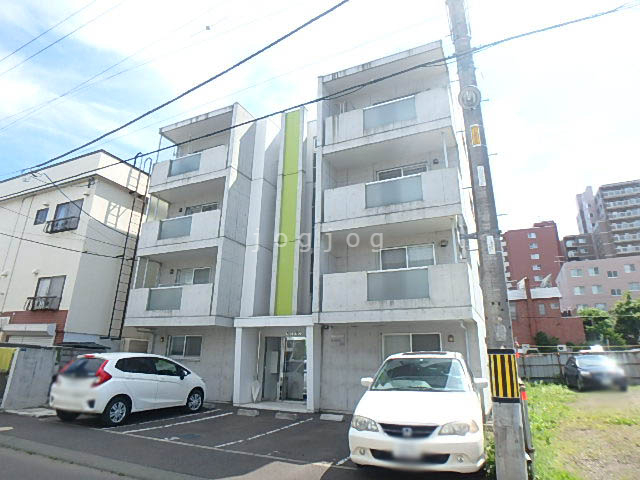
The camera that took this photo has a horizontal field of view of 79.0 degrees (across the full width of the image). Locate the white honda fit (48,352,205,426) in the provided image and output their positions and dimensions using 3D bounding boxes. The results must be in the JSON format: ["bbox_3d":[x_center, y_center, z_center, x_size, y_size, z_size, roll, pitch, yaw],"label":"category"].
[{"bbox_3d":[-4.530,3.690,9.900,1.695,1.530,3.960,-6,-19,20],"label":"white honda fit"}]

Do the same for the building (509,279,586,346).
[{"bbox_3d":[22.358,9.394,39.467,7.500,9.200,8.000,-7,-19,23],"label":"building"}]

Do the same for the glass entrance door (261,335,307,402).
[{"bbox_3d":[-1.154,4.310,13.007,1.700,2.080,0.120,-7,-19,23],"label":"glass entrance door"}]

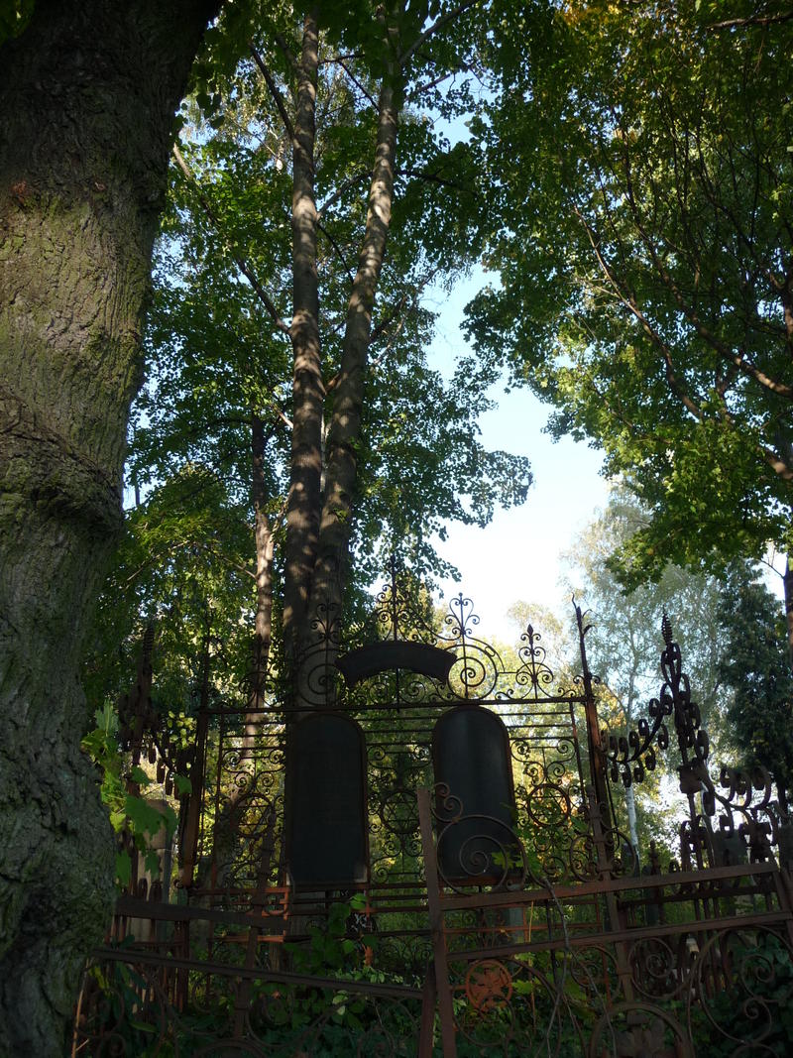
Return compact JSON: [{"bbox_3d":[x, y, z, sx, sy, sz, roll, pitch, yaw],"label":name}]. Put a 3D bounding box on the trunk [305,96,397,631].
[{"bbox_3d":[-0.456,-2.768,11.393,0.410,9.230,0.410,4,-24,2],"label":"trunk"}]

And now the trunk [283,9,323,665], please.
[{"bbox_3d":[-1.212,-3.464,11.724,0.390,11.190,0.390,-2,-25,0],"label":"trunk"}]

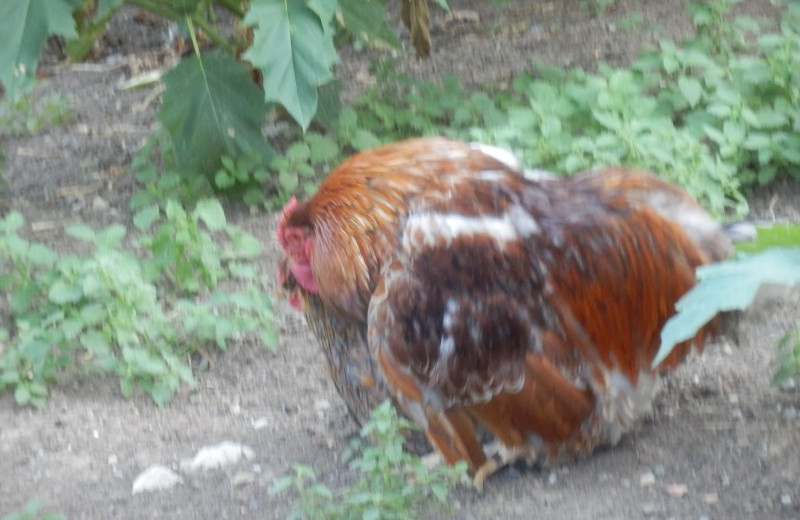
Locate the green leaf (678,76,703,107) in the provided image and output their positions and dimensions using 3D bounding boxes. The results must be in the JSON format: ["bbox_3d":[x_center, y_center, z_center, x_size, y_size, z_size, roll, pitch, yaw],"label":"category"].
[{"bbox_3d":[0.330,-0.192,5.200,0.027,0.032,0.016,0,18,0],"label":"green leaf"}]

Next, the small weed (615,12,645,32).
[{"bbox_3d":[0.288,-0.298,5.740,0.037,0.020,0.033,0,18,0],"label":"small weed"}]

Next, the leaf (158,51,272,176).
[{"bbox_3d":[-0.204,-0.162,5.070,0.125,0.140,0.060,0,18,0],"label":"leaf"}]

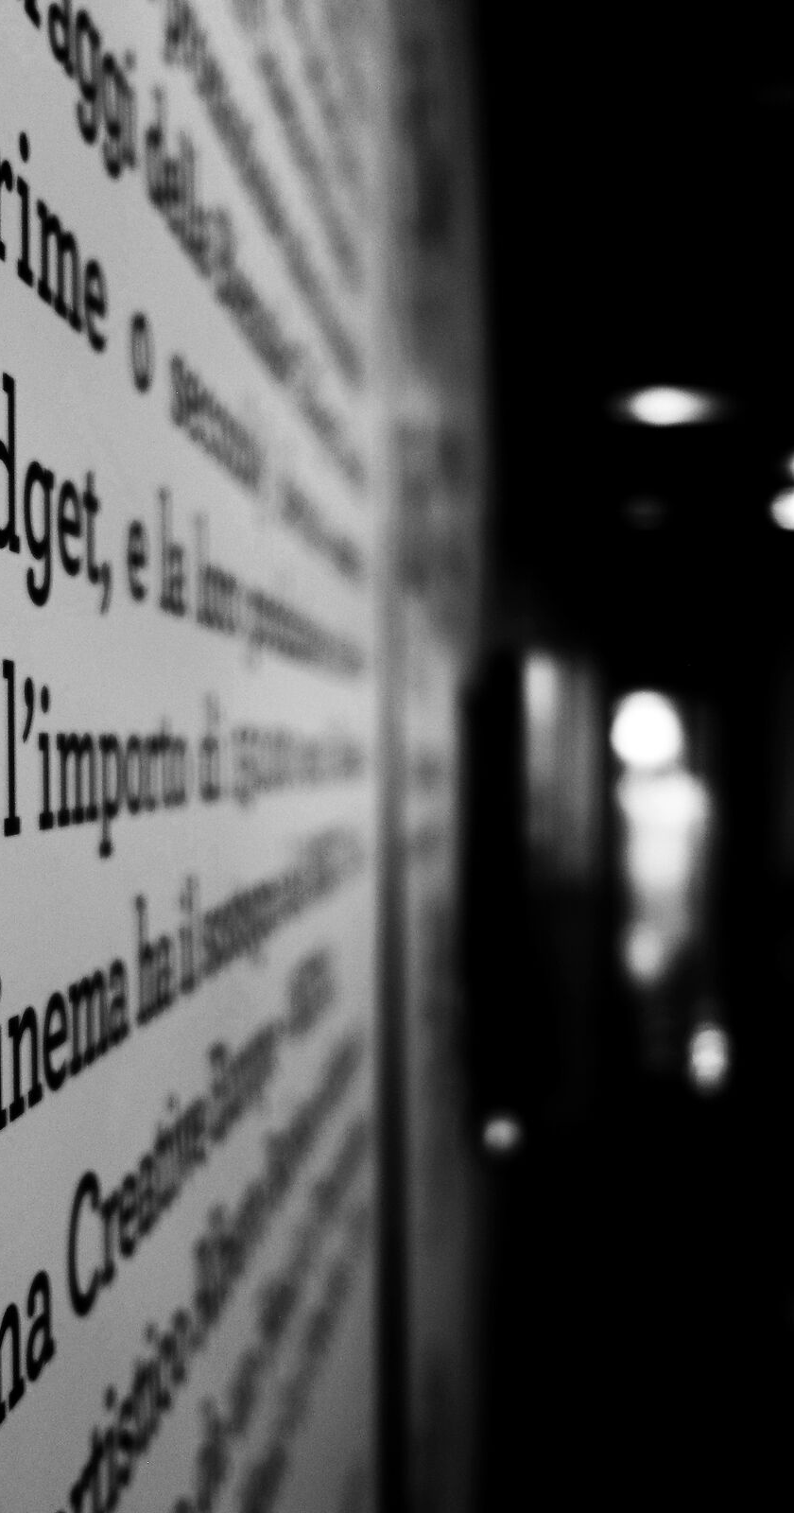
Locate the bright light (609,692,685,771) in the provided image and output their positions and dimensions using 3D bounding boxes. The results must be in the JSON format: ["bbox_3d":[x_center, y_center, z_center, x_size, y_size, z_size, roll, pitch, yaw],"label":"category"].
[{"bbox_3d":[2.653,-0.281,18.000,0.500,0.500,0.350,0,0,4],"label":"bright light"}]

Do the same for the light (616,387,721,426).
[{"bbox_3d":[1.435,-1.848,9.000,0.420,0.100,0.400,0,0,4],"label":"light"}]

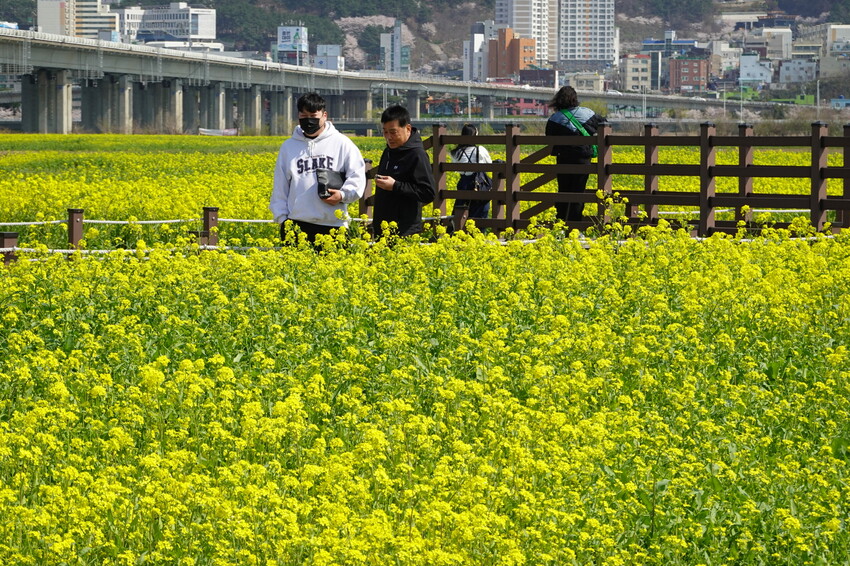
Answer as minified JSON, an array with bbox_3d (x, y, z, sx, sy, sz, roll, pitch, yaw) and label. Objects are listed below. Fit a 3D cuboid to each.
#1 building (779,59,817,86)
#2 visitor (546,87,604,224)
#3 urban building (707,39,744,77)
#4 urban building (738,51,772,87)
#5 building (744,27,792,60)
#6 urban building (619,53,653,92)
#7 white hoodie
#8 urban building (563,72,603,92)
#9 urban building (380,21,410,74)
[{"bbox_3d":[128.193,-72.688,1095.000,12.500,8.800,9.500,0,3,8],"label":"building"},{"bbox_3d":[1.548,-1.238,33.000,0.560,1.600,0.420,0,3,8],"label":"visitor"},{"bbox_3d":[107.520,-79.969,1140.000,10.500,13.300,9.500,0,3,-10],"label":"urban building"},{"bbox_3d":[113.758,-73.444,1095.000,11.000,11.000,9.500,0,3,9],"label":"urban building"},{"bbox_3d":[131.531,-91.708,1220.000,17.500,13.500,12.000,0,3,6],"label":"building"},{"bbox_3d":[72.675,-72.330,1100.000,9.000,13.000,10.000,0,3,-10],"label":"urban building"},{"bbox_3d":[-0.685,-0.705,20.500,0.600,0.680,0.360,0,3,10],"label":"white hoodie"},{"bbox_3d":[51.062,-64.188,1020.000,12.000,7.000,9.500,0,3,-2],"label":"urban building"},{"bbox_3d":[-11.389,-90.529,1230.000,11.300,21.500,10.000,0,3,-2],"label":"urban building"}]

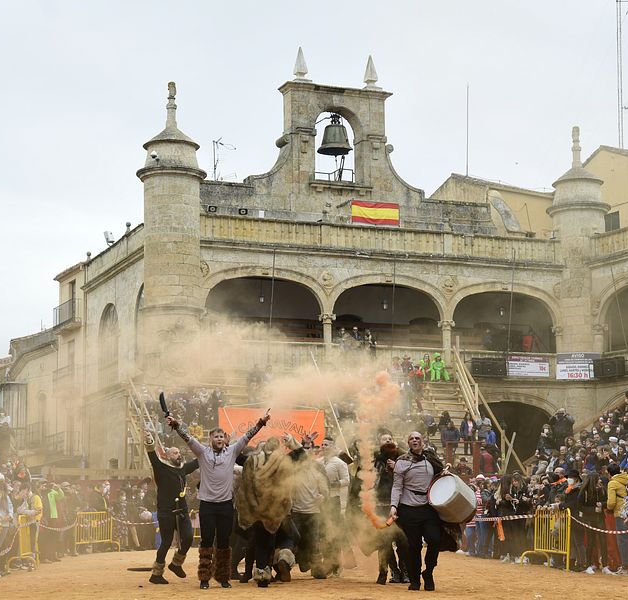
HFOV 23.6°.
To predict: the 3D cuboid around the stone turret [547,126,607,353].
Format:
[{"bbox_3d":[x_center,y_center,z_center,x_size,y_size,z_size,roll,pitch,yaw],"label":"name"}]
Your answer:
[{"bbox_3d":[10.218,-2.399,58.275,2.409,8.923,2.409,0,-8,0],"label":"stone turret"}]

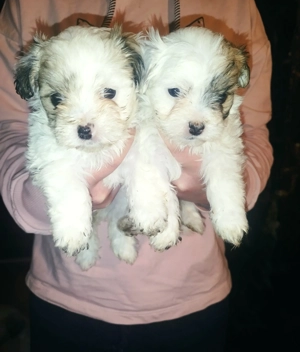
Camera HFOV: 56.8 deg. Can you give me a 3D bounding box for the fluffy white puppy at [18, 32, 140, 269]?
[{"bbox_3d":[-0.103,-0.045,0.410,0.180,0.315,0.180,0,10,0],"label":"fluffy white puppy"}]

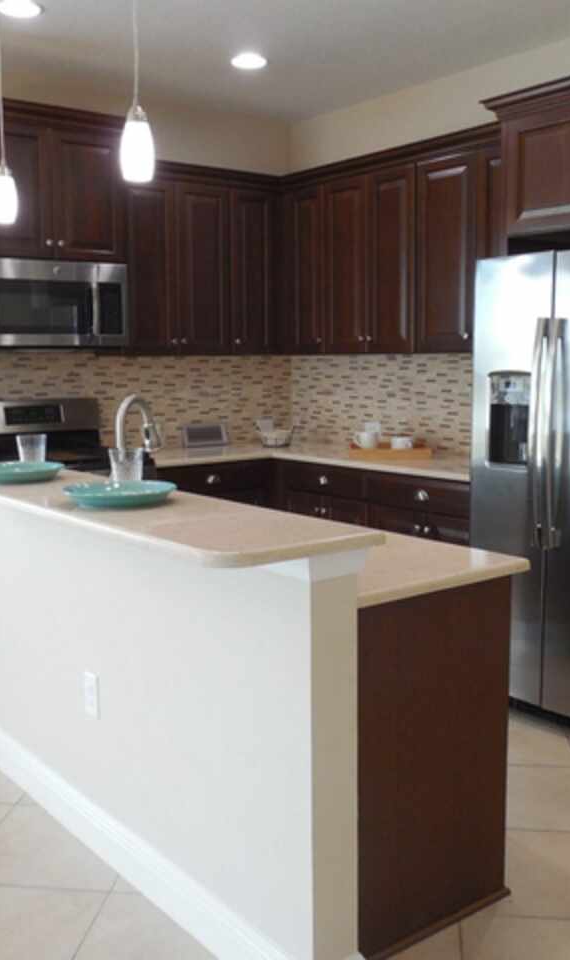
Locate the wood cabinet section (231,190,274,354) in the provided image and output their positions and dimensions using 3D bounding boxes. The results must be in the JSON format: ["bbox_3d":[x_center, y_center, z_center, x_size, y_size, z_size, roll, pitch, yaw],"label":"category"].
[{"bbox_3d":[-0.290,-1.193,5.388,0.309,0.909,0.331,-6,9,-37],"label":"wood cabinet section"}]

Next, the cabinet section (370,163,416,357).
[{"bbox_3d":[0.665,-1.115,4.728,0.331,0.919,0.323,-6,9,-37],"label":"cabinet section"}]

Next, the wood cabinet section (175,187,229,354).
[{"bbox_3d":[-0.550,-1.164,5.190,0.349,0.909,0.331,-6,9,-37],"label":"wood cabinet section"}]

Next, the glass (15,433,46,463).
[{"bbox_3d":[-0.879,-0.100,3.195,0.098,0.120,0.098,-7,10,-38],"label":"glass"}]

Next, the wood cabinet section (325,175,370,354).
[{"bbox_3d":[0.460,-1.146,4.994,0.331,0.920,0.351,-6,9,-37],"label":"wood cabinet section"}]

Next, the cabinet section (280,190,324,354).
[{"bbox_3d":[0.231,-1.182,5.289,0.331,0.918,0.400,-6,9,-37],"label":"cabinet section"}]

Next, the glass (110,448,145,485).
[{"bbox_3d":[-0.466,-0.040,2.696,0.098,0.120,0.098,-1,8,0],"label":"glass"}]

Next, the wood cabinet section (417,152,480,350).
[{"bbox_3d":[0.888,-1.080,4.440,0.331,0.921,0.408,-6,9,-37],"label":"wood cabinet section"}]

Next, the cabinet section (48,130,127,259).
[{"bbox_3d":[-1.085,-1.427,4.724,0.432,0.621,0.364,-6,9,-37],"label":"cabinet section"}]

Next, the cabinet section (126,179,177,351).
[{"bbox_3d":[-0.811,-1.135,4.992,0.309,0.901,0.331,-6,9,-37],"label":"cabinet section"}]

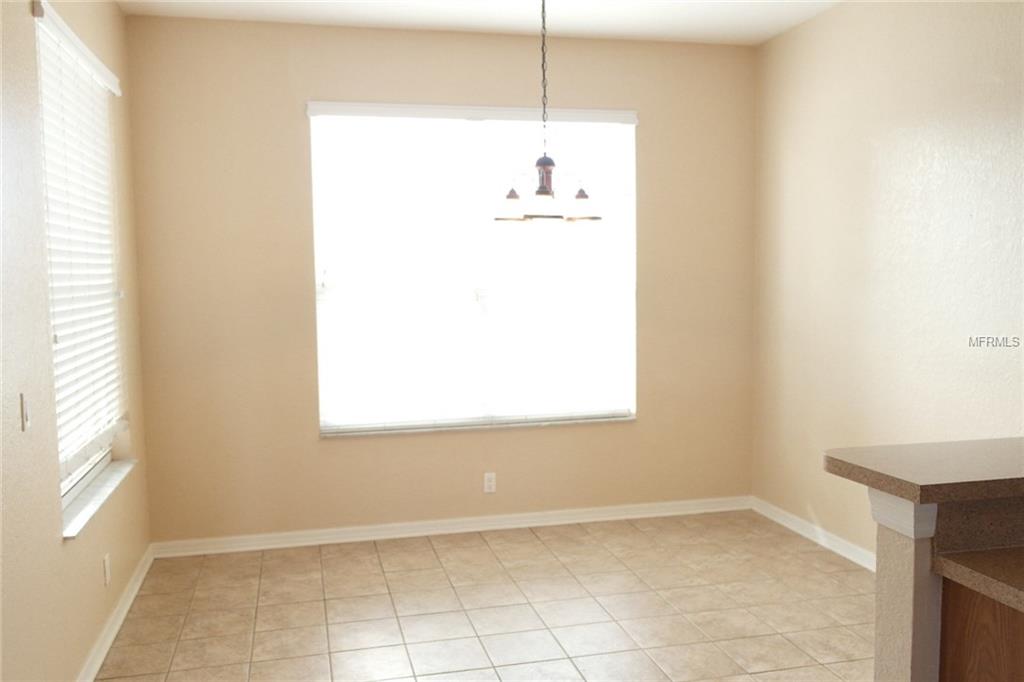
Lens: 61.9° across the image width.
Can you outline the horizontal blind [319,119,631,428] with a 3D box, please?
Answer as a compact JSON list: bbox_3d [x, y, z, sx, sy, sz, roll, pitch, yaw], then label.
[{"bbox_3d":[-0.170,-0.400,4.936,1.885,1.790,0.070,-2,5,-13],"label":"horizontal blind"}]

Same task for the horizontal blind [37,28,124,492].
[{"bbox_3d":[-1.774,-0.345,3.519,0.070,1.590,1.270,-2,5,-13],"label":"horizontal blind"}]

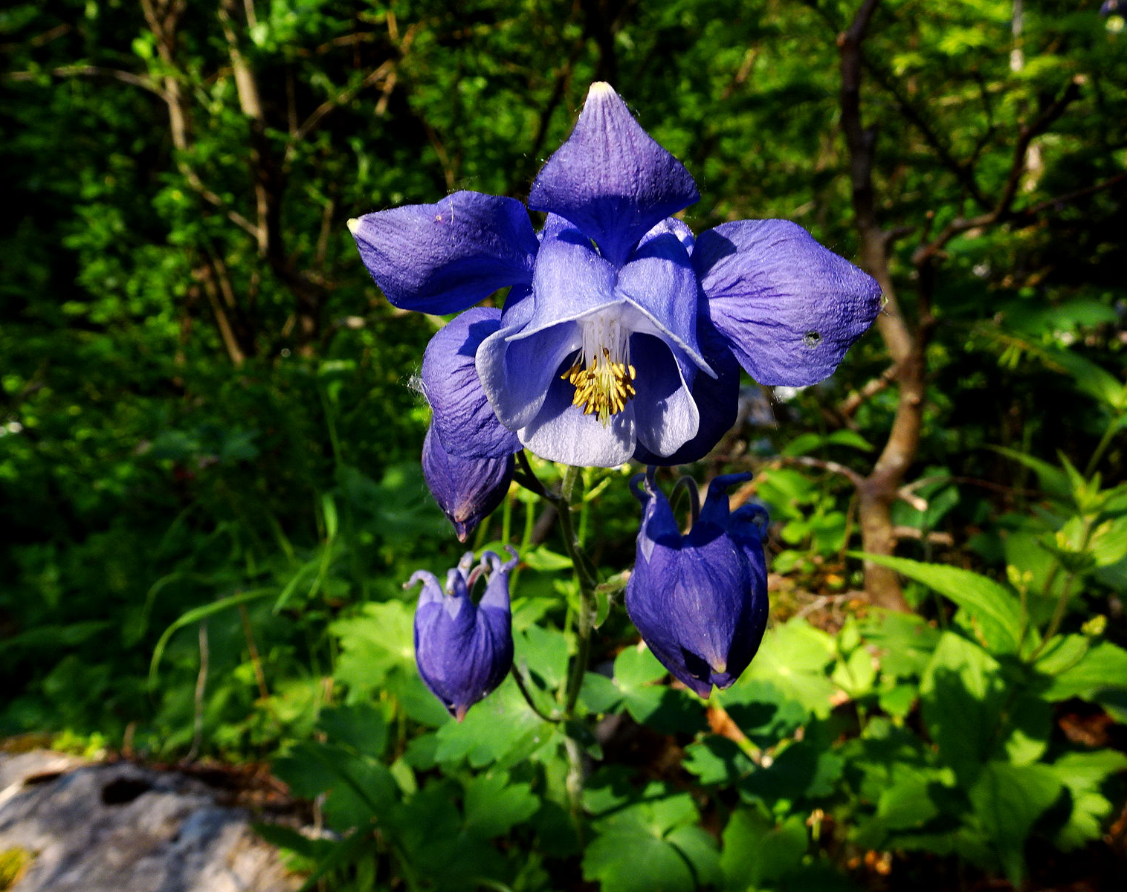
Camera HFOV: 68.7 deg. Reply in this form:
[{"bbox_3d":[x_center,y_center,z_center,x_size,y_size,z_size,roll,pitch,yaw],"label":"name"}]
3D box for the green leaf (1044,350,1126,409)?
[{"bbox_3d":[0.474,-0.062,0.750,0.092,0.018,0.038,34,43,6],"label":"green leaf"}]

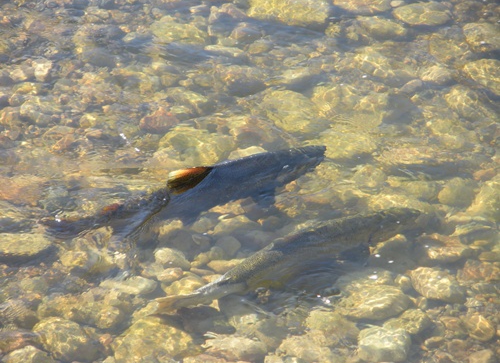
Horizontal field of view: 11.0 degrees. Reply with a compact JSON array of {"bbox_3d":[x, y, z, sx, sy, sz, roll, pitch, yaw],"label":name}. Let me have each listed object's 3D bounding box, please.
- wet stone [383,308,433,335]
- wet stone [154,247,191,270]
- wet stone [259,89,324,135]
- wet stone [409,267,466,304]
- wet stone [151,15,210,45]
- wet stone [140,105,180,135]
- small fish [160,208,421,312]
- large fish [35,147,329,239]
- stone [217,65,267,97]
[{"bbox_3d":[0.372,0.331,6.144,0.118,0.065,0.095,0,30,0],"label":"wet stone"},{"bbox_3d":[-0.190,0.189,6.389,0.088,0.054,0.071,0,30,0],"label":"wet stone"},{"bbox_3d":[0.114,-0.188,6.994,0.183,0.115,0.146,0,30,0],"label":"wet stone"},{"bbox_3d":[0.451,0.250,6.259,0.140,0.084,0.112,0,30,0],"label":"wet stone"},{"bbox_3d":[-0.202,-0.436,7.455,0.166,0.075,0.133,0,30,0],"label":"wet stone"},{"bbox_3d":[-0.243,-0.164,6.988,0.113,0.070,0.090,0,30,0],"label":"wet stone"},{"bbox_3d":[0.089,0.185,6.179,0.739,0.175,0.120,-17,34,-26],"label":"small fish"},{"bbox_3d":[-0.160,0.020,6.466,0.770,0.175,0.120,-14,33,-22],"label":"large fish"},{"bbox_3d":[-0.023,-0.279,7.179,0.138,0.080,0.110,0,30,0],"label":"stone"}]

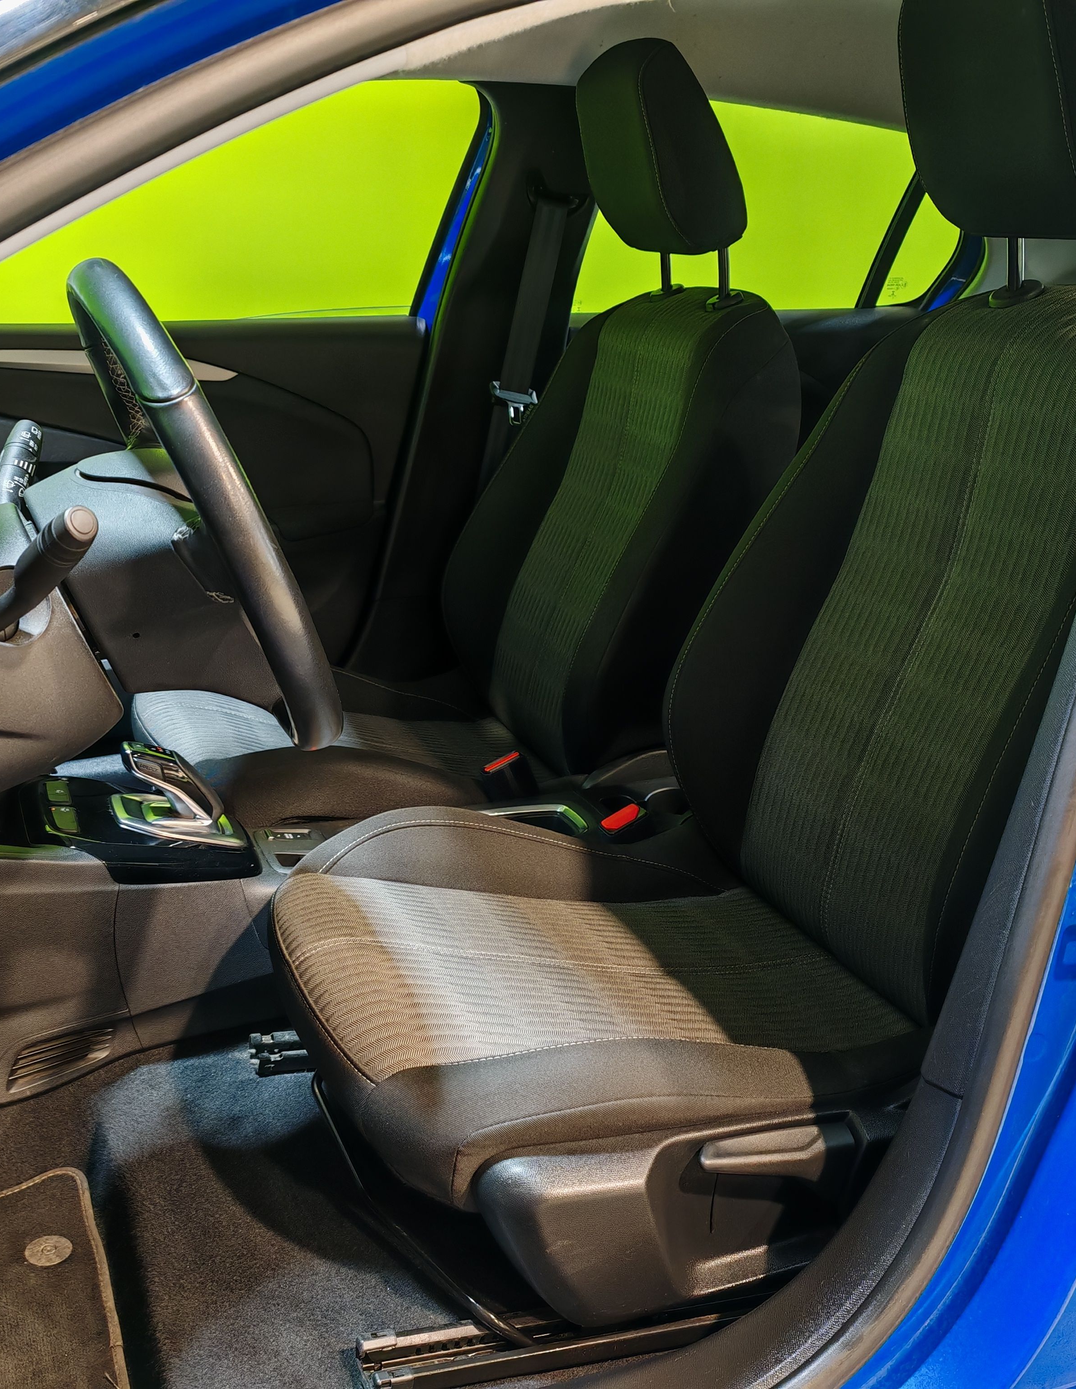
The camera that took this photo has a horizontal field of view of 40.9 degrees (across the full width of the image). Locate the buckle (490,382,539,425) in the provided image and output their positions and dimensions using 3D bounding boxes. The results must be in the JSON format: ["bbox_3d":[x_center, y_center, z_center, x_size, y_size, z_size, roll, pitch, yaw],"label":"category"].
[{"bbox_3d":[-0.034,-0.402,1.998,0.066,0.054,0.020,8,14,-25],"label":"buckle"}]

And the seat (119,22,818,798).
[{"bbox_3d":[-0.101,-0.283,1.764,0.810,1.000,0.530,-5,19,-21],"label":"seat"}]

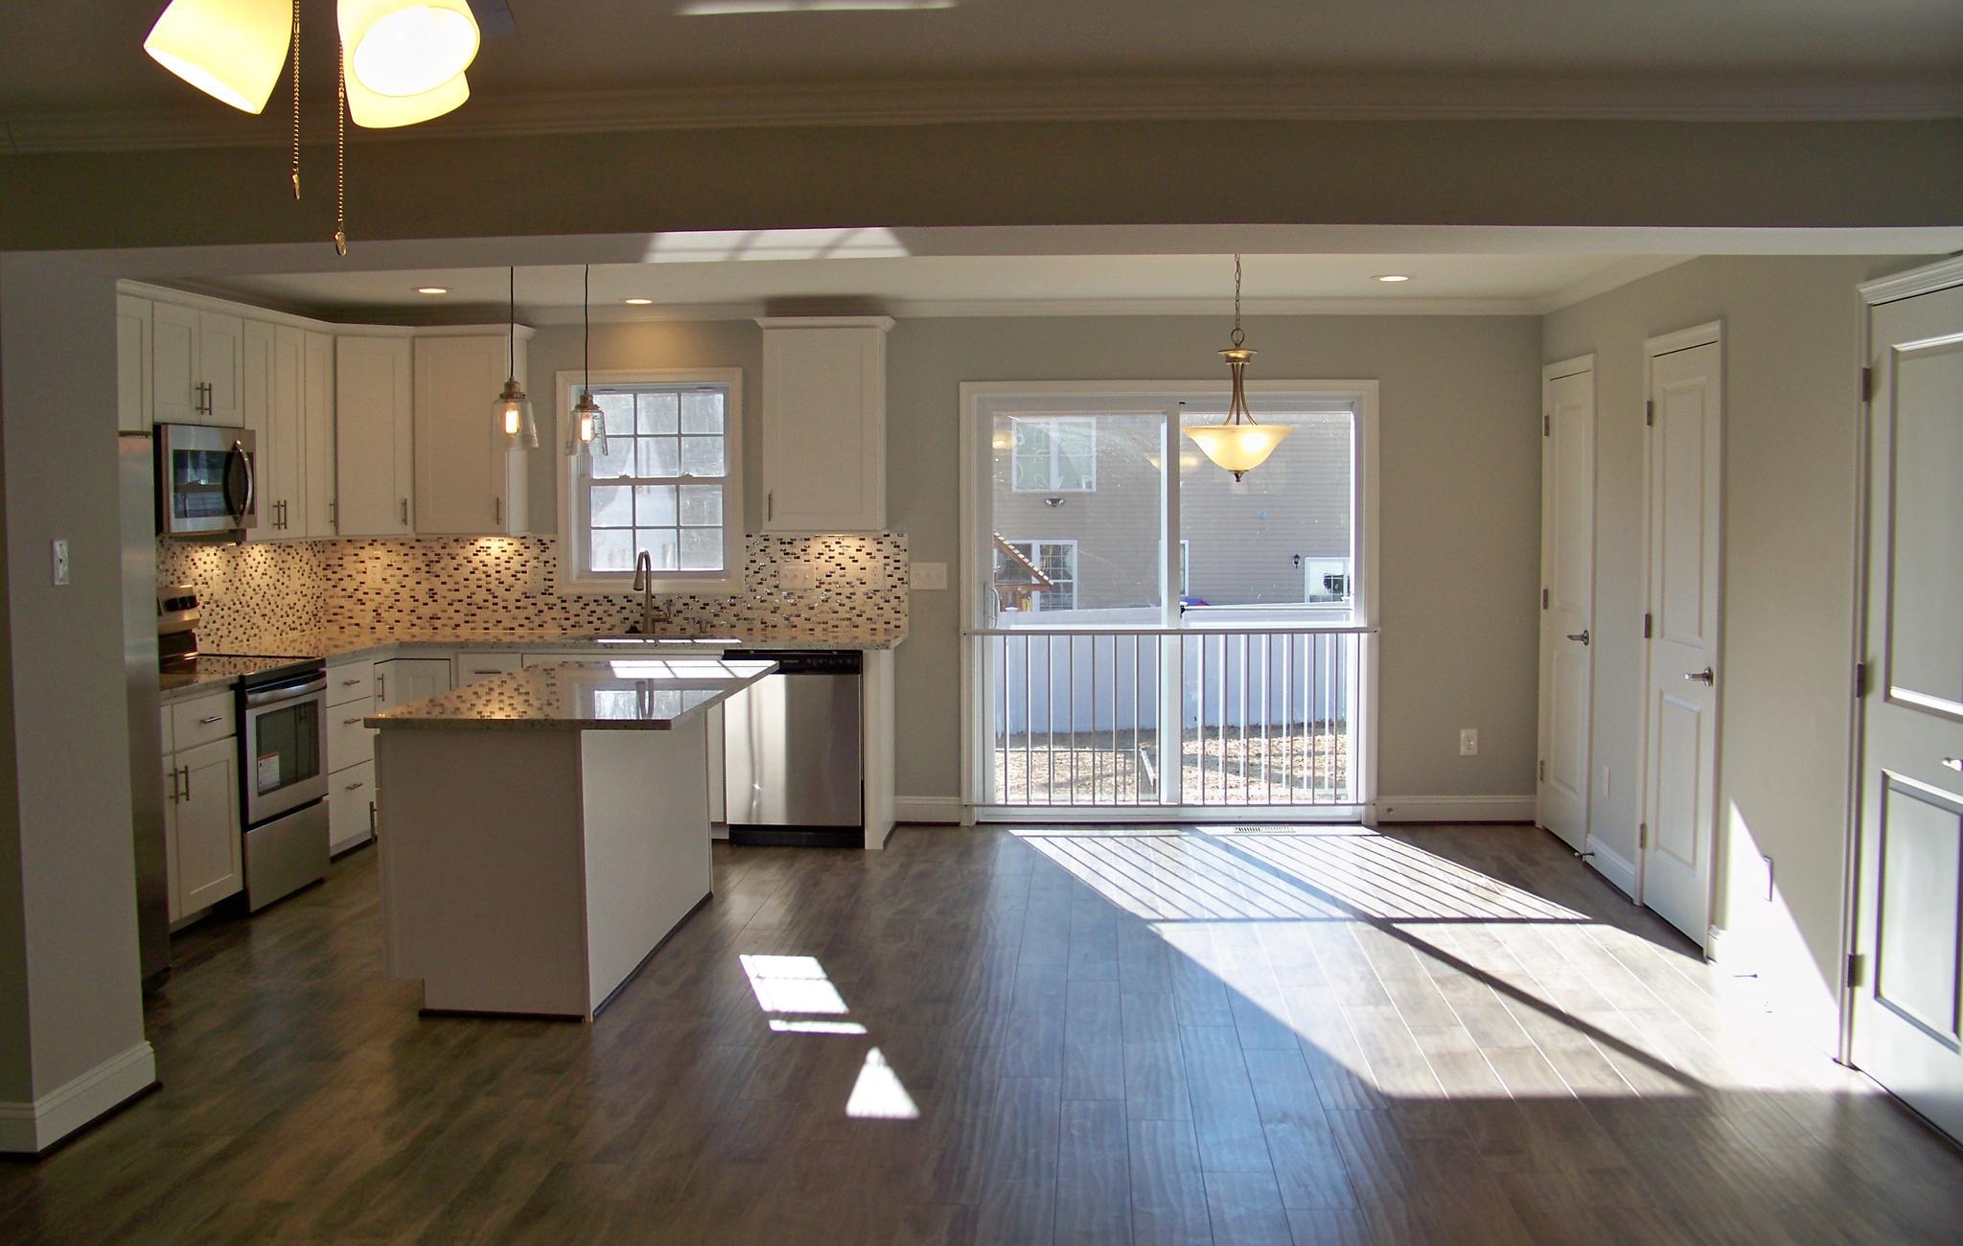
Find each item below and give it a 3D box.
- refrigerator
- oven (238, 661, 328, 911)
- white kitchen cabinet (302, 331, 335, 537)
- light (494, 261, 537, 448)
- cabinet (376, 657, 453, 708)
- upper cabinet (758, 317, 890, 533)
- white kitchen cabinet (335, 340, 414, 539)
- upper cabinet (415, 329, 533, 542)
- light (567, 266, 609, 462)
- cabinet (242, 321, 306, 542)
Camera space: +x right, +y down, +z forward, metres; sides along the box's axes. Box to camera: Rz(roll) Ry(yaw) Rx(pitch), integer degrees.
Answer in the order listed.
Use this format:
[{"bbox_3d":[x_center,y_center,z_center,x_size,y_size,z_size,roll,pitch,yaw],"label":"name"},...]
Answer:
[{"bbox_3d":[-2.994,0.306,5.581,0.760,1.770,0.900,0,4,3],"label":"refrigerator"},{"bbox_3d":[-2.982,0.611,7.280,0.667,0.930,0.757,0,4,3],"label":"oven"},{"bbox_3d":[-3.105,-0.837,8.372,0.325,0.912,0.335,0,4,3],"label":"white kitchen cabinet"},{"bbox_3d":[-1.441,-0.882,5.750,0.140,0.710,0.140,0,4,4],"label":"light"},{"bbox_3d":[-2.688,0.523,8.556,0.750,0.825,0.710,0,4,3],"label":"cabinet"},{"bbox_3d":[-0.689,-0.897,8.500,0.570,0.950,0.370,0,4,4],"label":"upper cabinet"},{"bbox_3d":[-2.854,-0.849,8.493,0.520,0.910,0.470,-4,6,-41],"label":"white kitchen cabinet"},{"bbox_3d":[-2.343,-0.865,8.615,0.460,0.910,0.350,0,4,4],"label":"upper cabinet"},{"bbox_3d":[-1.378,-0.931,6.524,0.144,0.740,0.144,0,4,3],"label":"light"},{"bbox_3d":[-3.045,-0.779,7.647,0.350,0.910,0.580,0,4,4],"label":"cabinet"}]

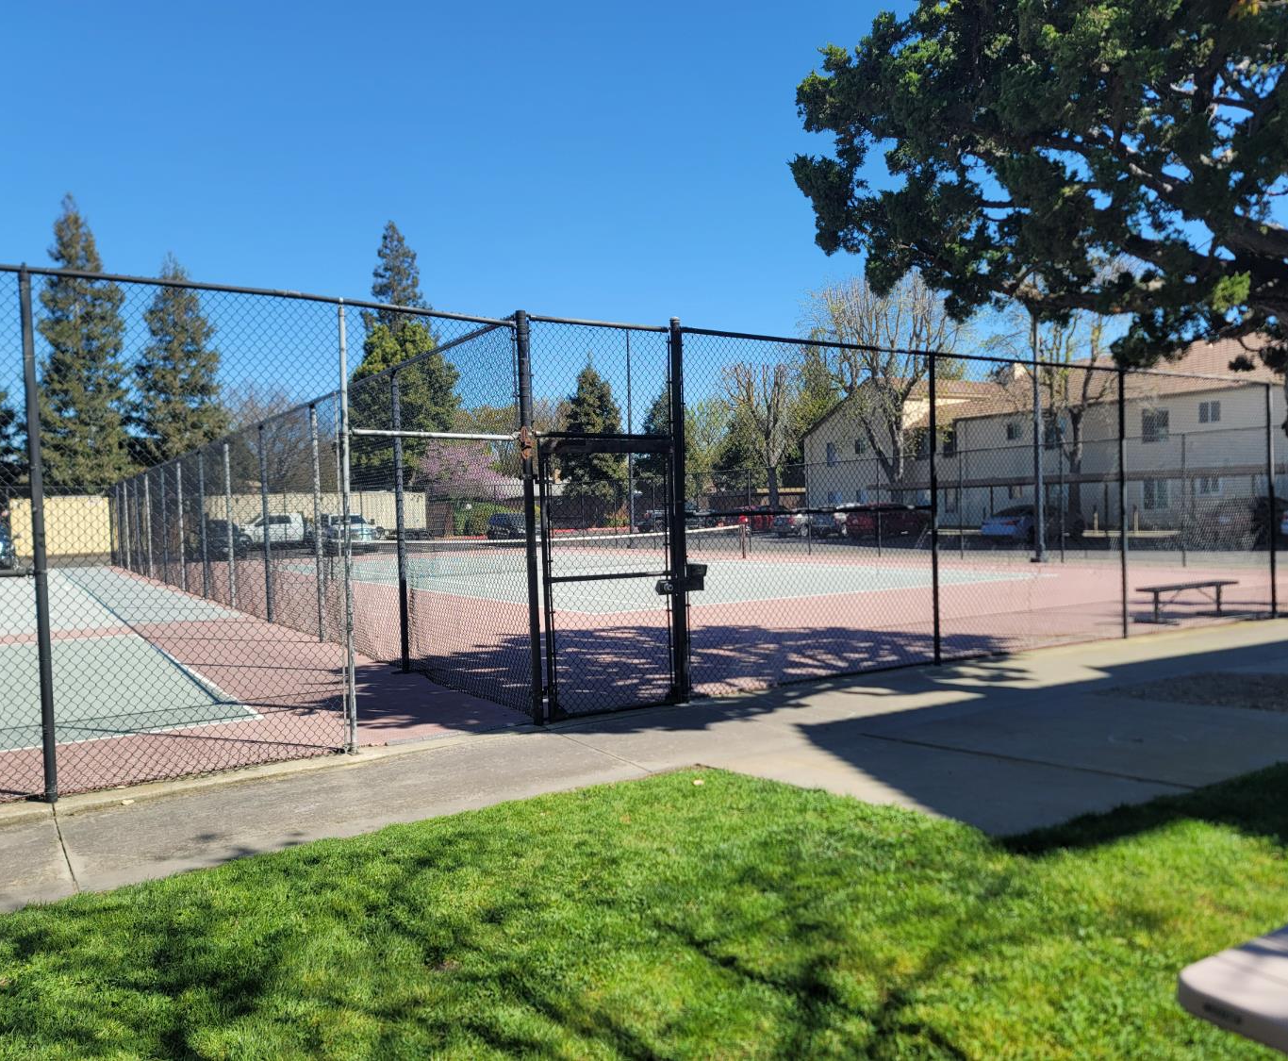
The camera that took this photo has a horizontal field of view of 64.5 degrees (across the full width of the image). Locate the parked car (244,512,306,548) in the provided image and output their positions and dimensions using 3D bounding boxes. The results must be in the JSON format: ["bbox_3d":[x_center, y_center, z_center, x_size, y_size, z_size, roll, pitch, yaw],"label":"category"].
[{"bbox_3d":[-21.161,0.133,56.302,5.000,1.930,1.950,-2,1,-32],"label":"parked car"}]

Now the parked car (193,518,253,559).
[{"bbox_3d":[-18.782,0.303,45.054,1.980,1.760,4.800,-2,1,-32],"label":"parked car"}]

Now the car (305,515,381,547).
[{"bbox_3d":[-15.961,0.035,54.012,1.980,1.820,5.100,-2,1,-37],"label":"car"}]

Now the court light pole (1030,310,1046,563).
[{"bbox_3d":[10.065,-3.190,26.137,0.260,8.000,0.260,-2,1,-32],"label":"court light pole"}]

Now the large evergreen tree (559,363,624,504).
[{"bbox_3d":[-4.680,-7.649,91.887,5.800,15.200,5.800,-1,1,0],"label":"large evergreen tree"}]

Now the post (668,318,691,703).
[{"bbox_3d":[0.273,-0.156,8.294,0.085,3.120,0.085,-2,1,-32],"label":"post"}]

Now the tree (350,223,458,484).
[{"bbox_3d":[-19.706,-12.016,81.779,8.700,25.200,8.700,-2,1,-32],"label":"tree"}]

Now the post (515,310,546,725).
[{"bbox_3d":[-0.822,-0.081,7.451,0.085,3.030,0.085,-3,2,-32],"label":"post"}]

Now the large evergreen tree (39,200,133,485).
[{"bbox_3d":[-38.069,-10.781,68.805,5.900,24.000,5.900,-2,1,-32],"label":"large evergreen tree"}]

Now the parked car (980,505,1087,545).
[{"bbox_3d":[15.763,-0.337,41.416,4.650,1.440,1.820,-2,1,-32],"label":"parked car"}]

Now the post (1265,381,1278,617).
[{"bbox_3d":[8.070,-0.410,13.137,0.060,3.030,0.060,-2,1,-32],"label":"post"}]

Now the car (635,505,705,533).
[{"bbox_3d":[2.033,-0.639,66.488,5.100,1.850,1.920,-2,1,-32],"label":"car"}]

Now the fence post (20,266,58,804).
[{"bbox_3d":[-3.448,0.024,5.837,0.070,3.050,0.070,-2,1,-32],"label":"fence post"}]

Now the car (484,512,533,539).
[{"bbox_3d":[-8.354,-0.253,64.816,1.850,1.700,4.500,-2,1,-32],"label":"car"}]

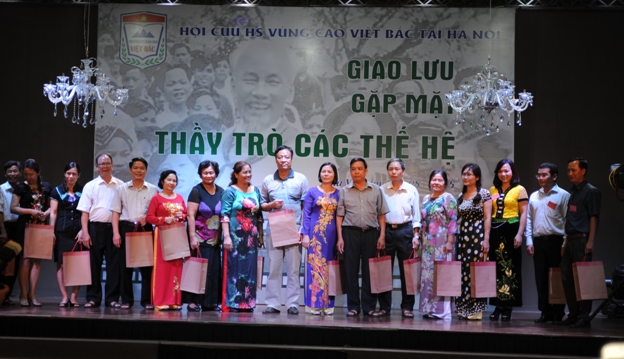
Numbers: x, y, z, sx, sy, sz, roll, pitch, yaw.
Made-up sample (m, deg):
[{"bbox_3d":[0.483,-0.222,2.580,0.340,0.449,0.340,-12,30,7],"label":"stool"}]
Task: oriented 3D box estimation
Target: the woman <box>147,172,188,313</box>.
[{"bbox_3d":[-1.554,0.654,12.250,0.430,1.500,0.340,3,-3,-23],"label":"woman"}]

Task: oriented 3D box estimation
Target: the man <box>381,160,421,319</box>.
[{"bbox_3d":[0.914,0.604,11.800,0.500,1.660,0.340,1,-2,10],"label":"man"}]

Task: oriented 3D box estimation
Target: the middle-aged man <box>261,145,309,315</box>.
[{"bbox_3d":[-0.291,0.535,12.100,0.500,1.785,0.360,1,-3,3],"label":"middle-aged man"}]

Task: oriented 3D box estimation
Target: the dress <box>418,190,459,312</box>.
[{"bbox_3d":[1.341,0.776,12.070,0.420,1.280,0.300,1,-3,15],"label":"dress"}]

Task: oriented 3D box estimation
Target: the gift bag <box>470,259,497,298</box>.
[{"bbox_3d":[1.763,1.026,11.750,0.280,0.380,0.100,3,-3,-25],"label":"gift bag"}]

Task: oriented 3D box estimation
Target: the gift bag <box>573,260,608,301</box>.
[{"bbox_3d":[2.788,1.017,11.450,0.280,0.380,0.100,-7,-3,-8],"label":"gift bag"}]

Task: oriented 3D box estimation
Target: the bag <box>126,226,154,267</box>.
[{"bbox_3d":[-1.828,0.731,12.150,0.280,0.380,0.100,3,-4,-32],"label":"bag"}]

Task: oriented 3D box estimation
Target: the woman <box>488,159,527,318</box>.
[{"bbox_3d":[2.044,0.630,11.950,0.430,1.688,0.310,0,-3,22],"label":"woman"}]

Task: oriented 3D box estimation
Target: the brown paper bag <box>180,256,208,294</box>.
[{"bbox_3d":[-1.225,0.980,11.920,0.100,0.440,0.280,7,-2,-44],"label":"brown paper bag"}]

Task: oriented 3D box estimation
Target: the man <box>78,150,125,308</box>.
[{"bbox_3d":[-2.267,0.564,12.400,0.530,1.660,0.330,2,-3,-14],"label":"man"}]

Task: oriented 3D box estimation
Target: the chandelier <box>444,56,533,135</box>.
[{"bbox_3d":[1.837,-0.875,11.900,0.910,0.820,0.910,1,-2,0],"label":"chandelier"}]

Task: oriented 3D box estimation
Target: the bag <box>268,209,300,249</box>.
[{"bbox_3d":[-0.283,0.507,11.750,0.275,0.370,0.090,-9,-2,0],"label":"bag"}]

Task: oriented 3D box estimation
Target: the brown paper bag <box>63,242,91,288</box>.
[{"bbox_3d":[-2.503,0.910,12.200,0.280,0.464,0.110,-1,-4,-30],"label":"brown paper bag"}]

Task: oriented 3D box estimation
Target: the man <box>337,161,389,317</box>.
[{"bbox_3d":[0.535,0.609,12.100,0.540,1.670,0.330,1,-3,3],"label":"man"}]

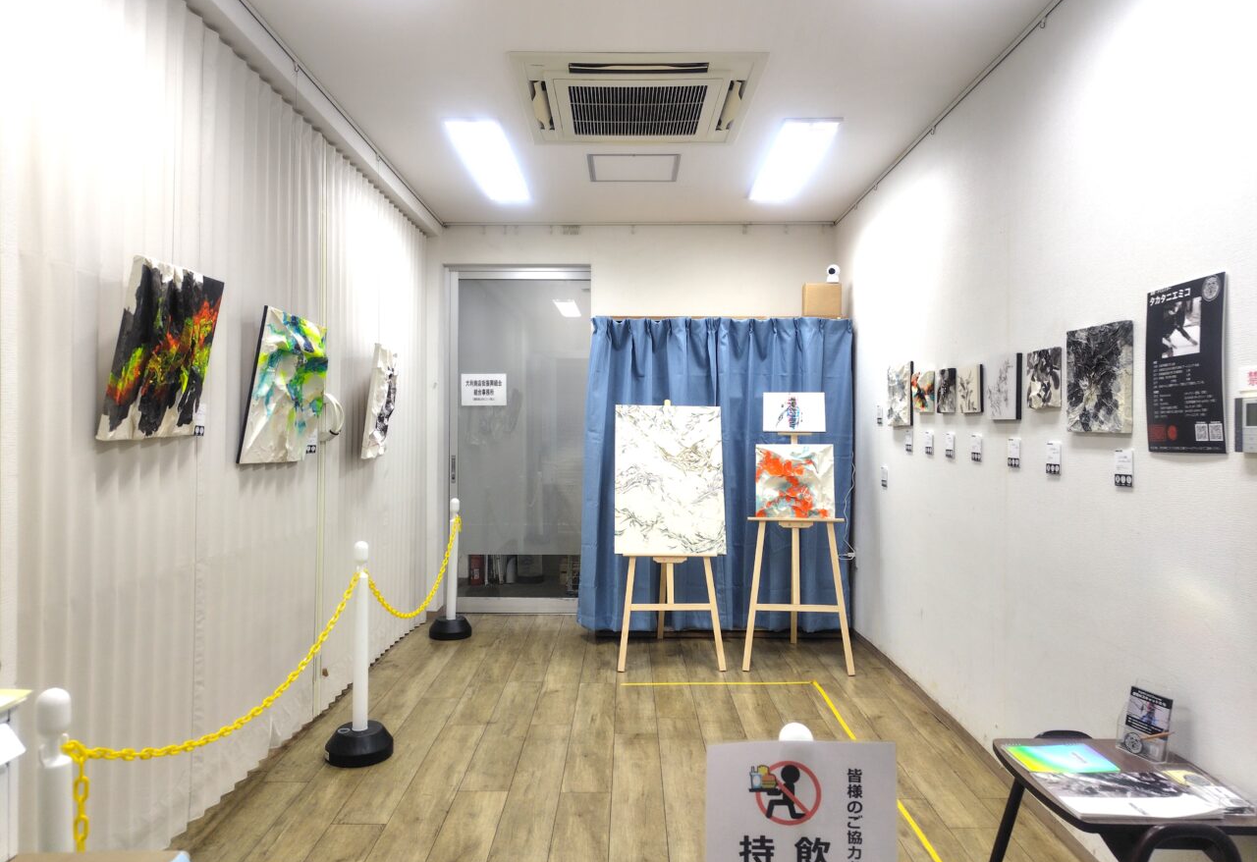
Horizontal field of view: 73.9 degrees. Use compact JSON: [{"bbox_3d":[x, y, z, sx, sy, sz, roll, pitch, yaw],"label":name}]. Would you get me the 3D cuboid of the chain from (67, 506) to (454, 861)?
[{"bbox_3d":[-1.015,0.716,3.320,0.110,0.390,3.700,0,0,-1],"label":"chain"}]

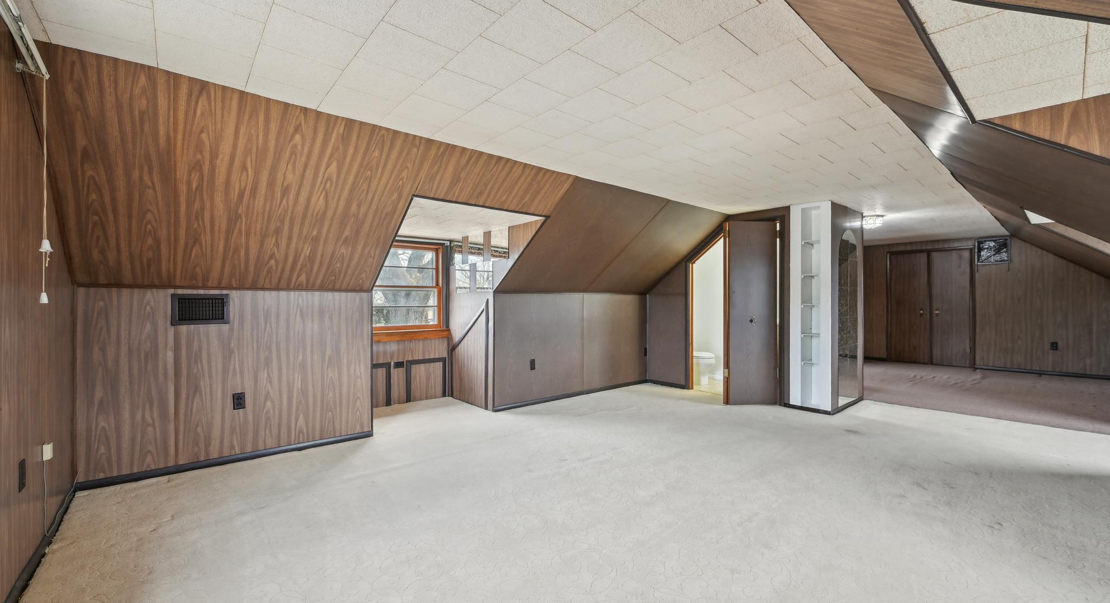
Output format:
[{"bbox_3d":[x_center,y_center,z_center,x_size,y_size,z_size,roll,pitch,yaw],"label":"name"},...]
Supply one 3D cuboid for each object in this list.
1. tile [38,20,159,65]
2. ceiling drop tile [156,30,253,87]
[{"bbox_3d":[-1.779,-1.021,1.712,0.305,0.018,0.183,0,1,-41],"label":"tile"},{"bbox_3d":[-1.477,-1.019,1.828,0.305,0.018,0.335,0,1,-41],"label":"ceiling drop tile"}]

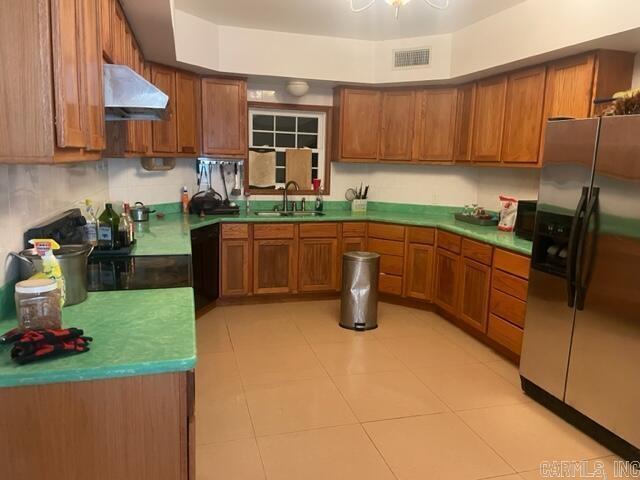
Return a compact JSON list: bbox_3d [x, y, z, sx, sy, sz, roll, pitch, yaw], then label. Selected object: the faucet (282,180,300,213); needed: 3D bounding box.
[{"bbox_3d":[-0.326,-0.455,5.275,0.225,0.333,0.059,10,13,41],"label":"faucet"}]

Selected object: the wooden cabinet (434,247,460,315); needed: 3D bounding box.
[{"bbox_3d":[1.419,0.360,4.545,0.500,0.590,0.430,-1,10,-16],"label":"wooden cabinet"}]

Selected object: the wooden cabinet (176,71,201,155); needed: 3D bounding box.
[{"bbox_3d":[-1.351,-1.183,4.560,0.294,0.764,0.333,7,11,29],"label":"wooden cabinet"}]

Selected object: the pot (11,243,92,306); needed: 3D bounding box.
[{"bbox_3d":[-1.093,0.142,1.992,0.270,0.216,0.245,-5,11,-32],"label":"pot"}]

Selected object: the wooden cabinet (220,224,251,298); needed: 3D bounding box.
[{"bbox_3d":[-0.907,0.159,5.000,0.290,0.754,0.550,-1,10,-16],"label":"wooden cabinet"}]

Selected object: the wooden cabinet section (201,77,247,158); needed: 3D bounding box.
[{"bbox_3d":[-0.994,-1.234,4.925,0.464,0.784,0.316,-1,10,-15],"label":"wooden cabinet section"}]

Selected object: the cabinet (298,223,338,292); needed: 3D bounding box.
[{"bbox_3d":[-0.096,0.149,5.248,0.436,0.765,0.588,-1,10,-15],"label":"cabinet"}]

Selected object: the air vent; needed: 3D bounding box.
[{"bbox_3d":[0.875,-1.727,4.579,0.382,0.176,0.025,7,11,29],"label":"air vent"}]

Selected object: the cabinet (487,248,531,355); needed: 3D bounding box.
[{"bbox_3d":[1.682,0.458,3.717,0.550,0.754,0.445,-1,10,-16],"label":"cabinet"}]

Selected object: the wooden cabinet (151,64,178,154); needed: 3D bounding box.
[{"bbox_3d":[-1.498,-1.148,4.336,0.300,0.755,0.311,7,11,28],"label":"wooden cabinet"}]

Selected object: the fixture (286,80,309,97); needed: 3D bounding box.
[{"bbox_3d":[-0.217,-1.478,4.709,0.220,0.125,0.220,2,10,0],"label":"fixture"}]

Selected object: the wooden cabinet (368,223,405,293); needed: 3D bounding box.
[{"bbox_3d":[0.801,0.170,5.254,0.424,0.750,0.540,7,11,28],"label":"wooden cabinet"}]

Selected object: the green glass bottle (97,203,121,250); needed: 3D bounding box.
[{"bbox_3d":[-1.340,-0.089,3.079,0.098,0.299,0.083,3,10,8],"label":"green glass bottle"}]

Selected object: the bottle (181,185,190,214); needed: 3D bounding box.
[{"bbox_3d":[-1.346,-0.398,4.821,0.070,0.272,0.055,-6,12,-37],"label":"bottle"}]

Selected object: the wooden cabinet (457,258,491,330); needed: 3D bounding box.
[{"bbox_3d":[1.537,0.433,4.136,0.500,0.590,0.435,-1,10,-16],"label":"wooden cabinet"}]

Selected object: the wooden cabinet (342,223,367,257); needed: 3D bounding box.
[{"bbox_3d":[0.278,0.142,5.351,0.284,0.765,0.588,-1,10,-15],"label":"wooden cabinet"}]

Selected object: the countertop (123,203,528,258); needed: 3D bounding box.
[{"bbox_3d":[0.061,-0.116,4.150,3.564,0.137,2.715,-1,10,-15],"label":"countertop"}]

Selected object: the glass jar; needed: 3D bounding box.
[{"bbox_3d":[-0.954,0.219,1.630,0.130,0.147,0.130,-1,10,-16],"label":"glass jar"}]

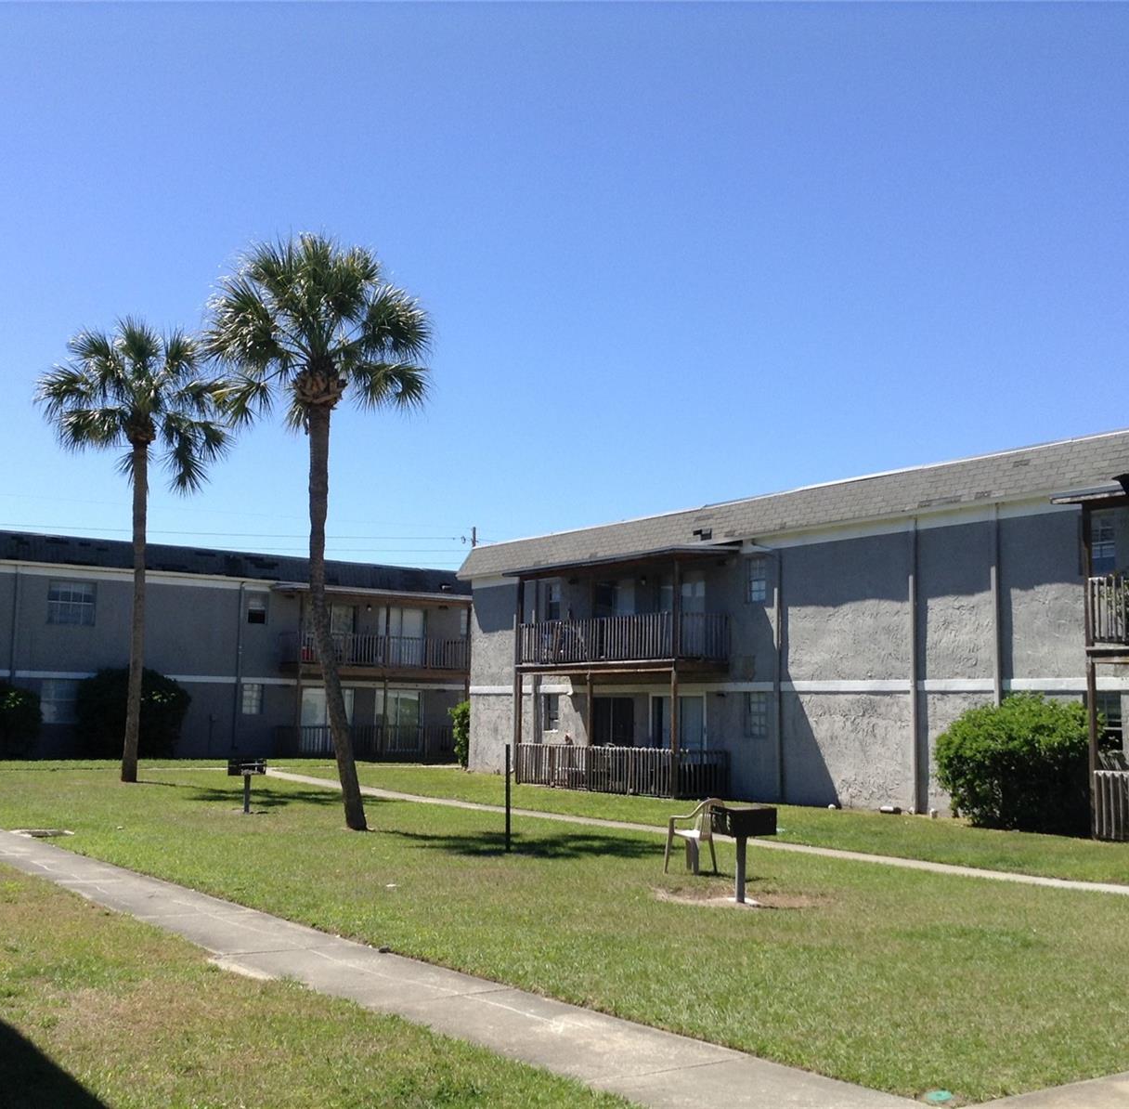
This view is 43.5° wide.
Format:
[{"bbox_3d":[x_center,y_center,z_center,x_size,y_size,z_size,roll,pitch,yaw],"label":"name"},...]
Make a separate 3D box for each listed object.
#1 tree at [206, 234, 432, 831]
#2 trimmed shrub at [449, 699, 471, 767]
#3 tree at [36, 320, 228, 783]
[{"bbox_3d":[-3.755,-0.460,21.010,3.350,8.800,3.400,2,-7,-8],"label":"tree"},{"bbox_3d":[-2.441,4.845,38.122,1.300,1.850,1.300,1,-6,-4],"label":"trimmed shrub"},{"bbox_3d":[-9.402,-0.167,30.332,4.000,9.950,3.900,3,-7,-17],"label":"tree"}]

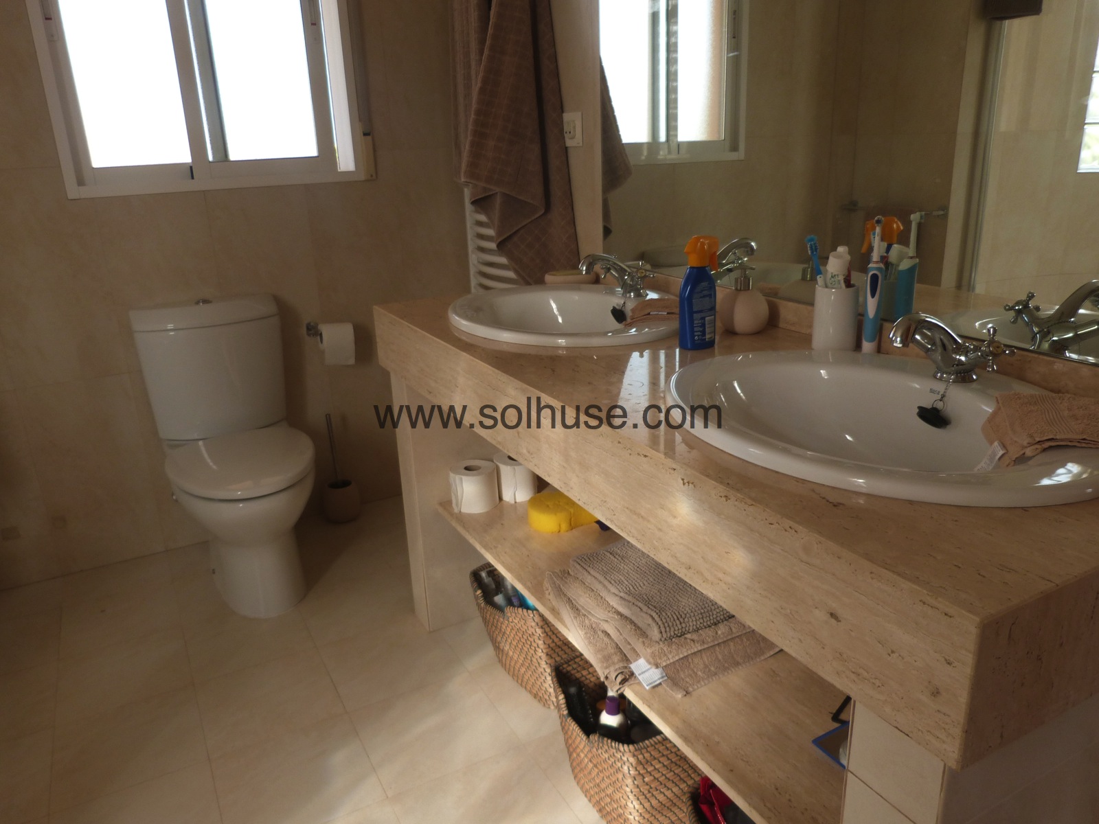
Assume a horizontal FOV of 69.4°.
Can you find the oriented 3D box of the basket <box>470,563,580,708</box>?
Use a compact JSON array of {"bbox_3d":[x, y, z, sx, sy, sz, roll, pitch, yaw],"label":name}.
[{"bbox_3d":[0.005,0.477,1.811,0.261,0.275,0.225,-18,24,-40],"label":"basket"}]

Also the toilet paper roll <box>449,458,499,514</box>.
[{"bbox_3d":[-0.181,0.180,1.923,0.111,0.092,0.111,-2,19,1],"label":"toilet paper roll"}]

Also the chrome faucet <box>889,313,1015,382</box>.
[{"bbox_3d":[0.536,-0.092,1.106,0.187,0.104,0.148,-12,21,-27],"label":"chrome faucet"}]

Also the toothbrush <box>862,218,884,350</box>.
[{"bbox_3d":[0.553,-0.214,1.349,0.028,0.234,0.034,2,19,12],"label":"toothbrush"}]

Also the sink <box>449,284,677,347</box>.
[{"bbox_3d":[0.038,-0.151,1.792,0.500,0.180,0.600,-12,21,-27],"label":"sink"}]

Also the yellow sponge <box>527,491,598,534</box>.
[{"bbox_3d":[0.043,0.225,1.836,0.187,0.048,0.113,-12,21,-27],"label":"yellow sponge"}]

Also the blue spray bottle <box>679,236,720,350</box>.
[{"bbox_3d":[0.275,-0.218,1.444,0.075,0.200,0.045,-16,23,-36],"label":"blue spray bottle"}]

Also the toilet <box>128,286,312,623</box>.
[{"bbox_3d":[-0.879,0.121,2.251,0.395,0.795,0.680,-12,21,-27],"label":"toilet"}]

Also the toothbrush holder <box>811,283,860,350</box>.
[{"bbox_3d":[0.498,-0.166,1.382,0.072,0.108,0.072,-12,21,-27],"label":"toothbrush holder"}]

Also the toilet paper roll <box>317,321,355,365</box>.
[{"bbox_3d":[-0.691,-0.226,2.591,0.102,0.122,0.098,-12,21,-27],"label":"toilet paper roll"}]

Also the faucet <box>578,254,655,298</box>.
[{"bbox_3d":[0.146,-0.316,1.819,0.172,0.112,0.160,-12,21,-27],"label":"faucet"}]

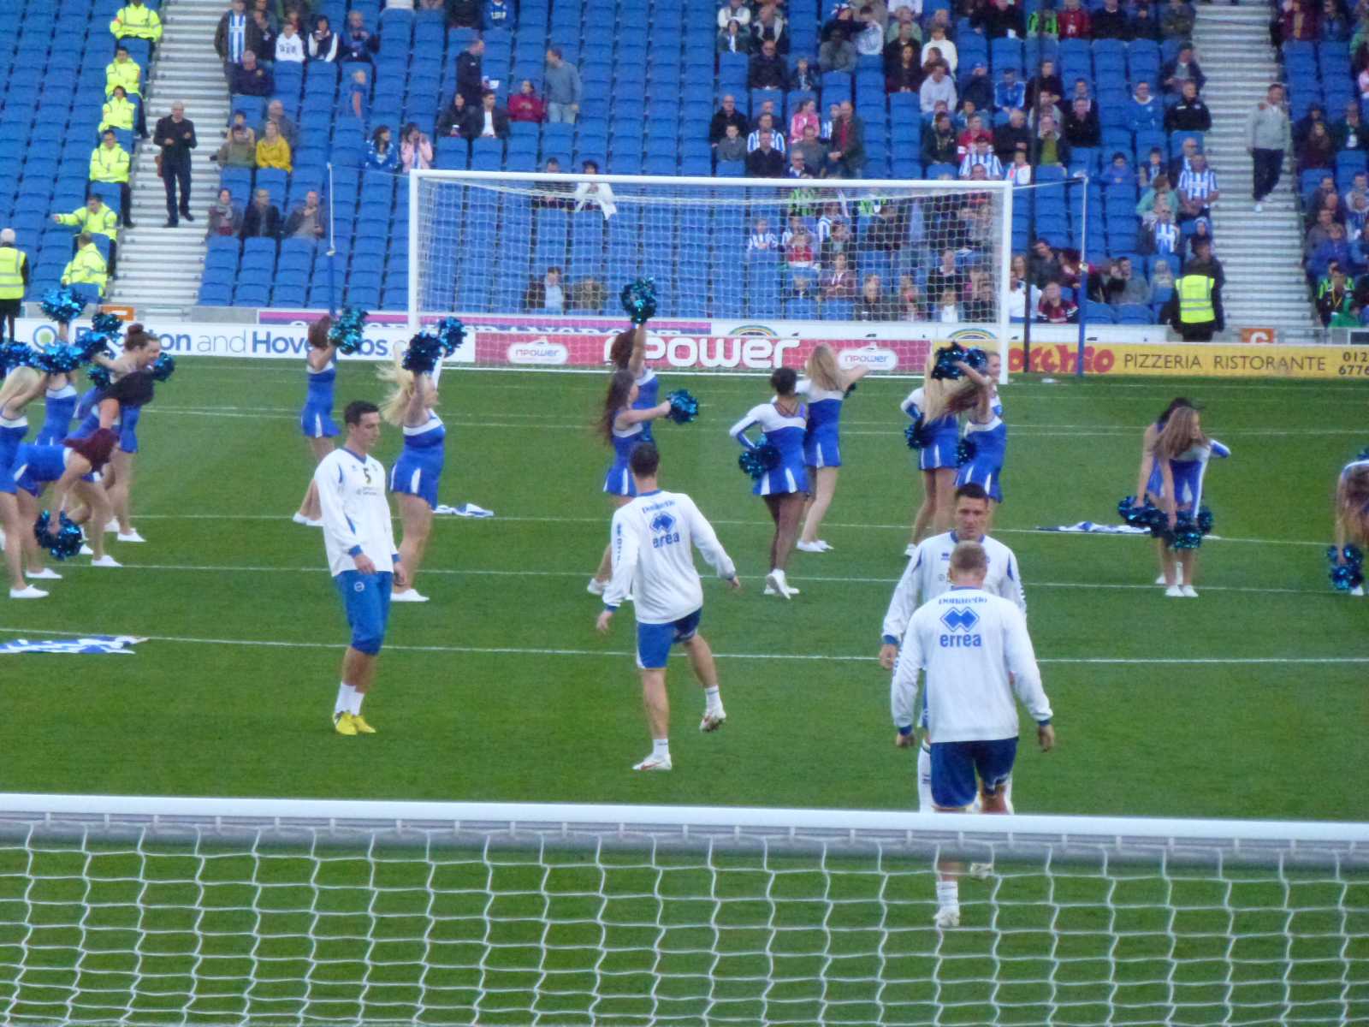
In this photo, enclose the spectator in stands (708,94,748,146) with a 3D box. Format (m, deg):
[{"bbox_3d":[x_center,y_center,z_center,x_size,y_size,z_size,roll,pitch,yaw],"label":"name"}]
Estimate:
[{"bbox_3d":[0.610,-5.301,139.970,0.550,1.300,0.750,1,3,0],"label":"spectator in stands"}]

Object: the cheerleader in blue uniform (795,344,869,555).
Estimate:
[{"bbox_3d":[1.076,-0.515,76.500,0.680,1.580,0.500,3,3,40],"label":"cheerleader in blue uniform"}]

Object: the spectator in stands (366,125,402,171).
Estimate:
[{"bbox_3d":[-4.277,-4.908,139.528,0.470,1.200,0.700,1,3,-6],"label":"spectator in stands"}]

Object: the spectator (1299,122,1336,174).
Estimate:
[{"bbox_3d":[9.040,-5.014,140.677,0.500,1.170,0.800,1,3,0],"label":"spectator"}]

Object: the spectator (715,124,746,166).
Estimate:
[{"bbox_3d":[0.639,-4.934,139.236,0.450,1.140,0.680,1,3,0],"label":"spectator"}]

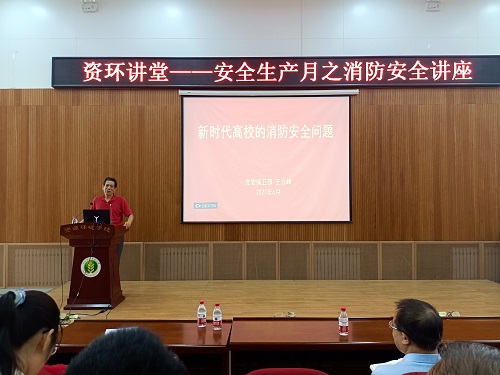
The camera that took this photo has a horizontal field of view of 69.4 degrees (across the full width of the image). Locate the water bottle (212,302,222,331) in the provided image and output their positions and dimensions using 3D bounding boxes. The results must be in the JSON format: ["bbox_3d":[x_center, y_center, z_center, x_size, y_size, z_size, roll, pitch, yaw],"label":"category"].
[{"bbox_3d":[-0.235,0.937,2.637,0.065,0.193,0.065,0,-1,0],"label":"water bottle"}]

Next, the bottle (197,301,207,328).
[{"bbox_3d":[-0.356,0.941,2.692,0.065,0.193,0.065,0,-1,0],"label":"bottle"}]

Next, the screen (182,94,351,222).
[{"bbox_3d":[0.291,-0.501,6.300,2.940,2.210,0.060,0,-1,-1],"label":"screen"}]

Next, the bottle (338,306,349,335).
[{"bbox_3d":[0.646,0.914,2.482,0.065,0.193,0.065,0,-1,0],"label":"bottle"}]

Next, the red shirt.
[{"bbox_3d":[-2.071,0.389,5.400,0.600,0.580,0.300,0,-1,-3],"label":"red shirt"}]

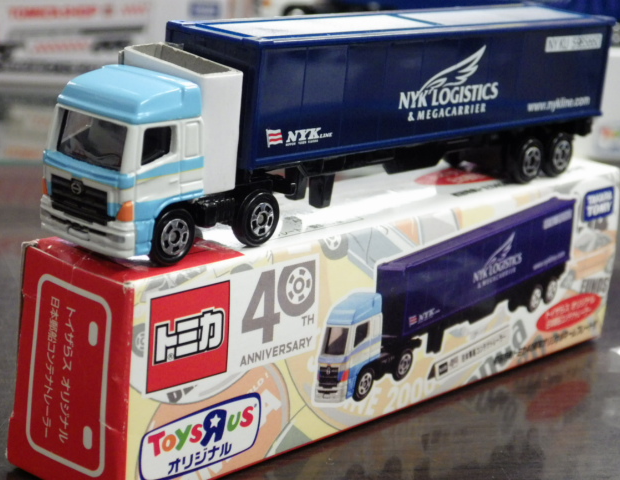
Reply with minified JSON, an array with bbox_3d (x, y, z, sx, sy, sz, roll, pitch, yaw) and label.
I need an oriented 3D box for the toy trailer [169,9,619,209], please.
[{"bbox_3d":[0.024,-0.034,0.402,0.029,0.043,0.139,18,20,39],"label":"toy trailer"}]

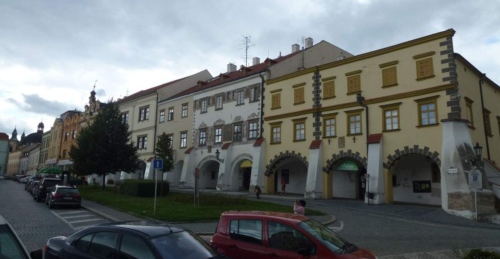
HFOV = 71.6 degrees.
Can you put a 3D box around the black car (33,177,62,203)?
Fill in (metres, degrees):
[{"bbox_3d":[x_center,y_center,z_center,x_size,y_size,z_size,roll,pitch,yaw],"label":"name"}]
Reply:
[{"bbox_3d":[-16.609,4.949,28.848,1.830,1.780,4.550,6,-8,-34],"label":"black car"}]

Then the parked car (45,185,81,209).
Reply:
[{"bbox_3d":[-13.103,4.709,24.435,1.840,1.450,4.750,6,-8,-34],"label":"parked car"}]

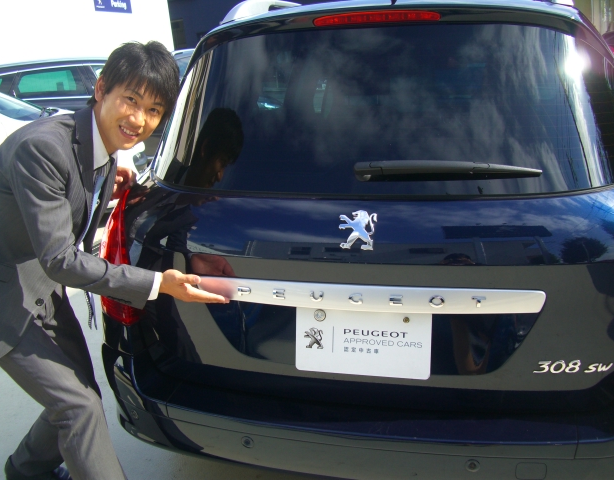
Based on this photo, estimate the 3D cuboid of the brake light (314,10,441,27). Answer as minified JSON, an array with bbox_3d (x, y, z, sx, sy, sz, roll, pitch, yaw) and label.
[{"bbox_3d":[0.176,-0.562,1.780,0.320,0.034,0.040,2,11,12],"label":"brake light"}]

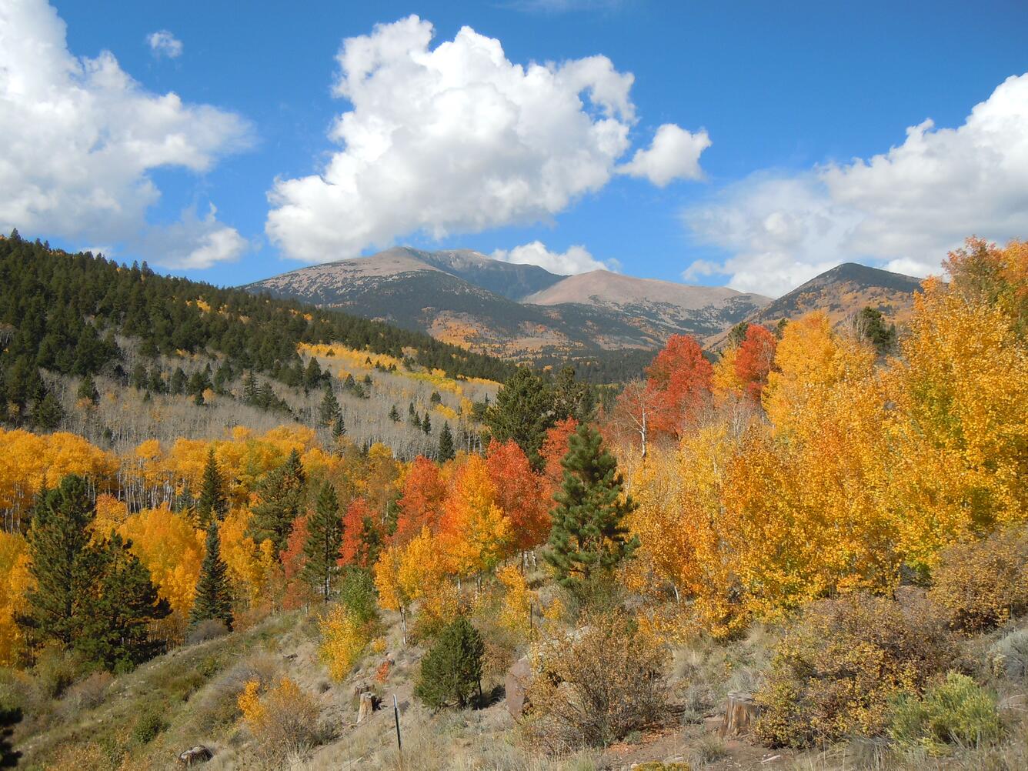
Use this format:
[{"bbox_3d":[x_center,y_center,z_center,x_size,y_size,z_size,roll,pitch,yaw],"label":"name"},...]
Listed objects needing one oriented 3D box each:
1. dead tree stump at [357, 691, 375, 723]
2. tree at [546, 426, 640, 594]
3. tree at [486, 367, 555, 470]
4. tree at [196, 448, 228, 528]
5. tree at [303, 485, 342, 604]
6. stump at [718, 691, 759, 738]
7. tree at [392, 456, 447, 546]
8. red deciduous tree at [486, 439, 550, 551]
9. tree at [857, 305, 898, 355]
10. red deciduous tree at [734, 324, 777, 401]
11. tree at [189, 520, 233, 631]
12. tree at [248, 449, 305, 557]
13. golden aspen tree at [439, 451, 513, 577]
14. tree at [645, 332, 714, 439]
[{"bbox_3d":[-4.150,9.020,25.000,0.520,0.770,0.520,0,0,0],"label":"dead tree stump"},{"bbox_3d":[2.940,4.800,34.000,3.650,6.680,3.540,0,0,0],"label":"tree"},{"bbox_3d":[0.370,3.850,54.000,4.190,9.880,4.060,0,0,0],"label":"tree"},{"bbox_3d":[-27.790,9.910,82.000,2.880,8.350,2.800,0,0,0],"label":"tree"},{"bbox_3d":[-10.770,8.790,50.000,2.300,6.810,2.230,0,0,0],"label":"tree"},{"bbox_3d":[3.300,4.790,13.000,0.610,0.520,0.610,0,0,0],"label":"stump"},{"bbox_3d":[-6.570,9.530,62.000,3.800,9.170,3.800,0,0,0],"label":"tree"},{"bbox_3d":[0.210,5.620,43.000,3.100,6.090,3.010,0,0,0],"label":"red deciduous tree"},{"bbox_3d":[34.710,-3.030,85.000,3.910,9.190,3.910,0,0,0],"label":"tree"},{"bbox_3d":[17.910,-0.480,66.000,3.150,8.150,3.150,0,0,0],"label":"red deciduous tree"},{"bbox_3d":[-21.750,13.730,64.000,3.170,8.020,3.170,0,0,0],"label":"tree"},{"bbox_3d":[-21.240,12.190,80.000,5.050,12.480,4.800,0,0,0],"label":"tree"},{"bbox_3d":[-1.620,5.810,37.500,3.010,5.850,2.920,0,0,0],"label":"golden aspen tree"},{"bbox_3d":[8.500,1.180,46.000,3.610,7.630,3.500,0,0,0],"label":"tree"}]

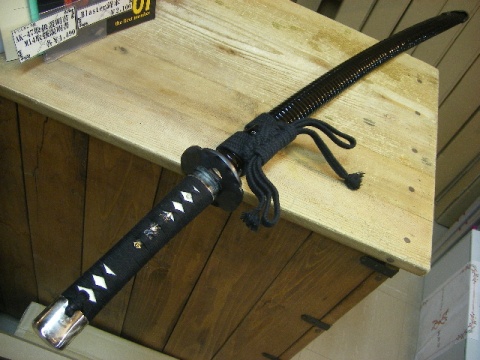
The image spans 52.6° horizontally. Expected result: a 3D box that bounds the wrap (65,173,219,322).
[{"bbox_3d":[-0.100,0.065,0.508,0.041,0.031,0.202,37,52,9],"label":"wrap"}]

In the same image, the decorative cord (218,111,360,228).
[{"bbox_3d":[0.070,-0.020,0.639,0.163,0.052,0.219,39,52,11],"label":"decorative cord"}]

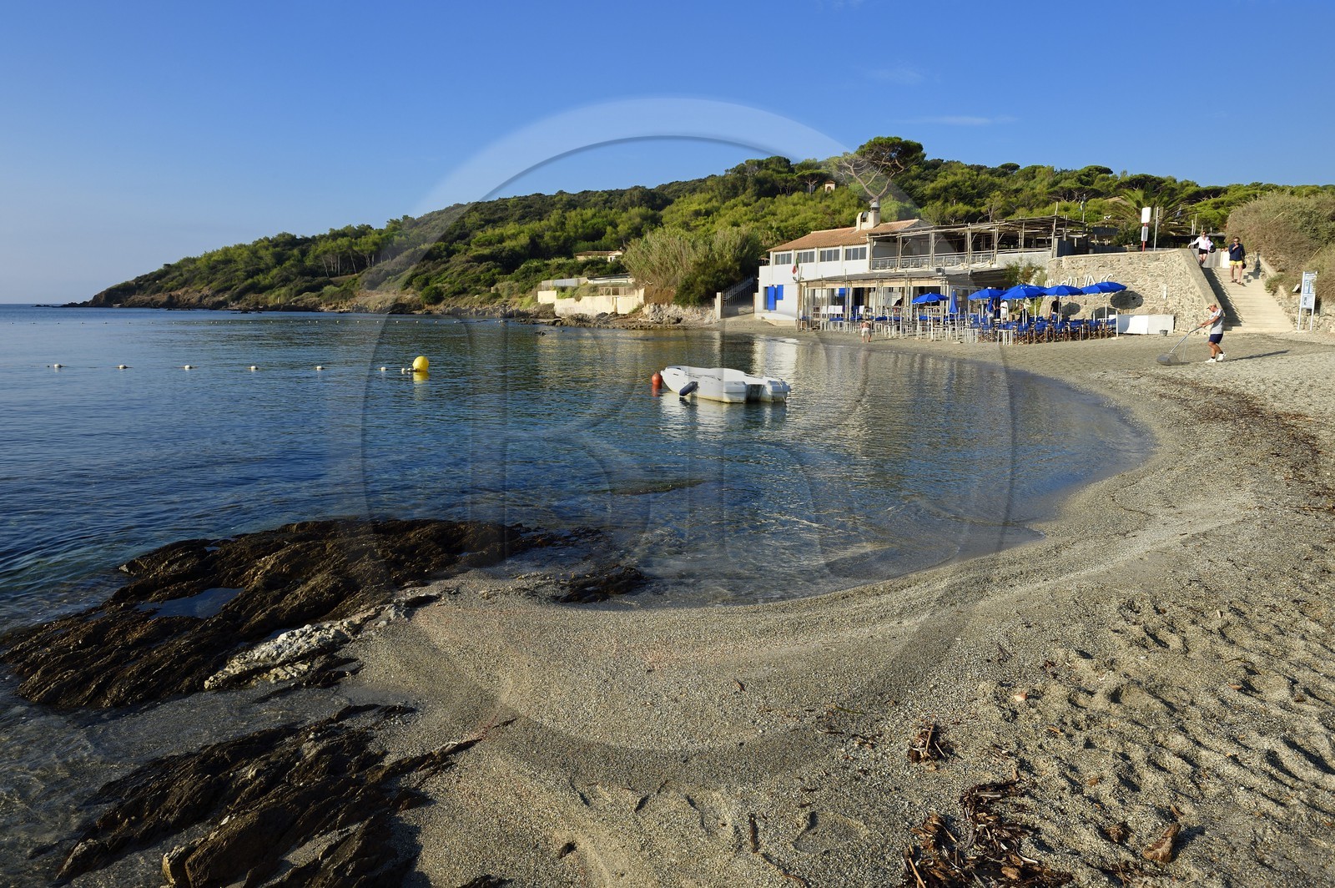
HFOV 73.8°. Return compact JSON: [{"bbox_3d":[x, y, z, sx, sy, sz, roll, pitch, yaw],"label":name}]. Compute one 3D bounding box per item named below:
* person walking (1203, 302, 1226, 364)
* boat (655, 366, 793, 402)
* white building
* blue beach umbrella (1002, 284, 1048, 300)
[{"bbox_3d":[15.966,-3.232,26.000,0.680,1.690,0.550,2,9,17],"label":"person walking"},{"bbox_3d":[0.903,-1.450,21.213,1.800,0.750,3.500,-7,11,-38],"label":"boat"},{"bbox_3d":[16.416,-11.787,59.034,8.500,8.000,21.000,-7,11,-36],"label":"white building"},{"bbox_3d":[14.358,-5.326,35.909,1.850,2.200,1.850,0,9,0],"label":"blue beach umbrella"}]

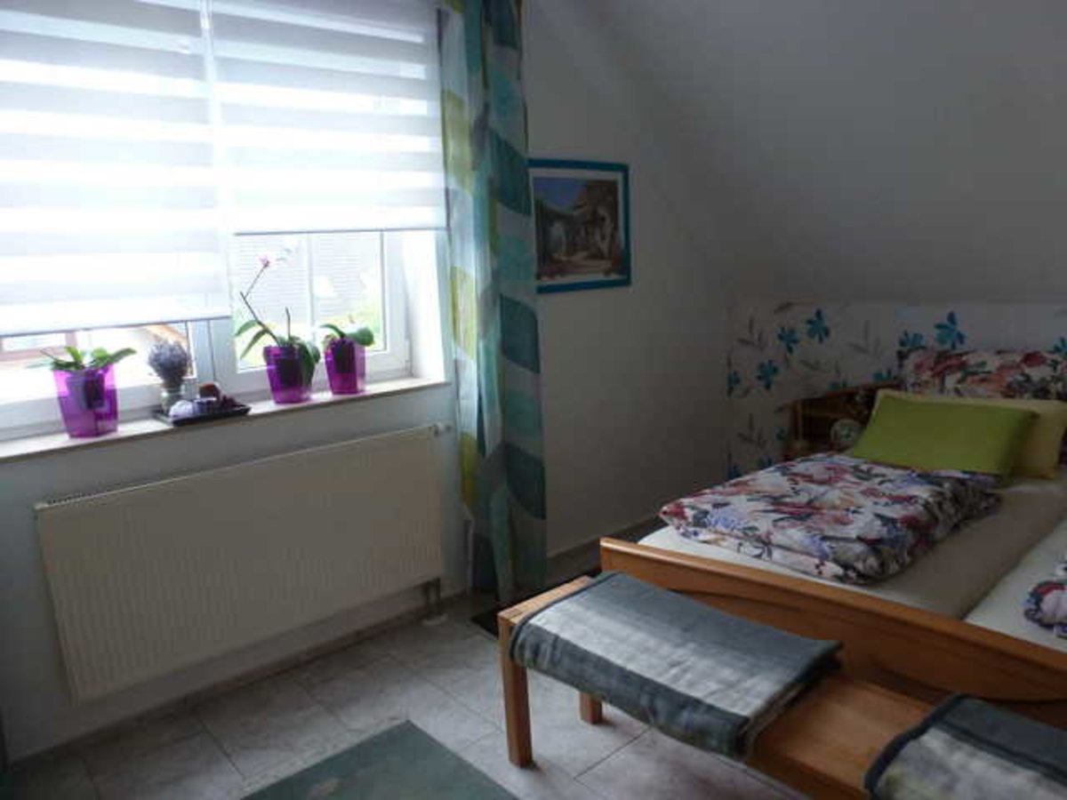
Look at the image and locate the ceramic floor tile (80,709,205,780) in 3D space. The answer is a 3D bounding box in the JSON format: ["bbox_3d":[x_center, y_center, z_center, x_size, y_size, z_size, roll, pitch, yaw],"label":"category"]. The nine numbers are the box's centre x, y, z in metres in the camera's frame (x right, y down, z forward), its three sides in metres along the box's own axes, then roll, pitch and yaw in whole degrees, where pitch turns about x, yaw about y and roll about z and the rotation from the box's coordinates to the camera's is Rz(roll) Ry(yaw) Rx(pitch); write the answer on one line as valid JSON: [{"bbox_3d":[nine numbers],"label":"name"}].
[{"bbox_3d":[-1.123,0.988,2.134,0.302,0.010,0.180,-10,11,-39],"label":"ceramic floor tile"}]

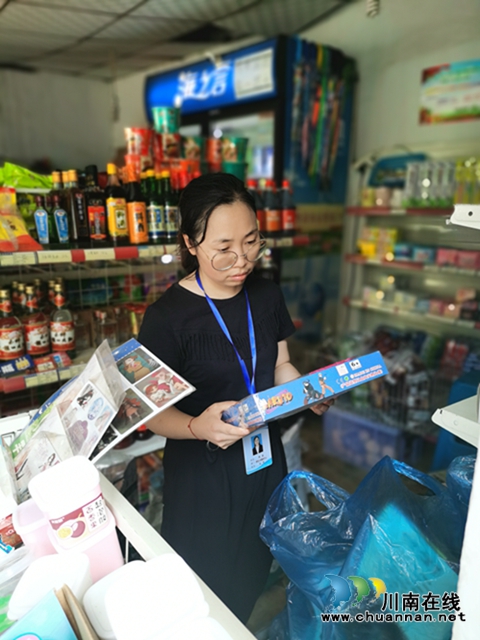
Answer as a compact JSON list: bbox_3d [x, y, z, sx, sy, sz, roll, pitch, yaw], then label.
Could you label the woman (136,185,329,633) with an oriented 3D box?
[{"bbox_3d":[-0.022,0.453,1.228,0.450,1.580,0.420,-9,17,-34],"label":"woman"}]

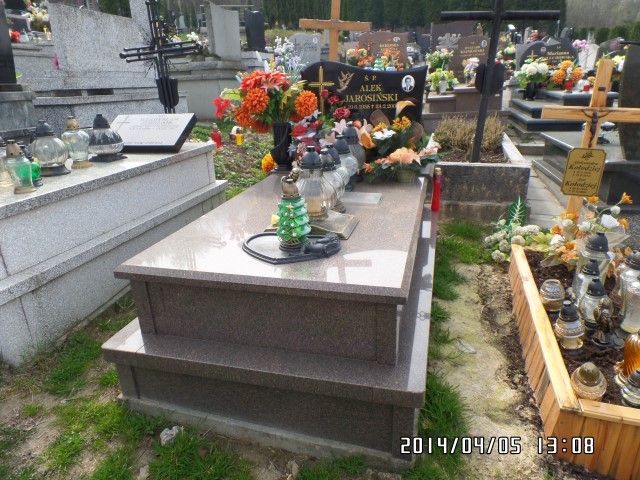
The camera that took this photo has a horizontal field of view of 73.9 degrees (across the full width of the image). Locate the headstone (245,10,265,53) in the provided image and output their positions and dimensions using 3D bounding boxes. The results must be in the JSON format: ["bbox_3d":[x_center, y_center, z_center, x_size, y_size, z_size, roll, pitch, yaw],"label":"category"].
[{"bbox_3d":[-1.019,-3.190,6.513,0.100,0.560,0.701,3,23,16],"label":"headstone"}]

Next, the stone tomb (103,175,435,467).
[{"bbox_3d":[0.004,0.092,2.310,1.185,0.540,1.933,3,22,15],"label":"stone tomb"}]

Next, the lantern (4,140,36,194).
[{"bbox_3d":[-1.538,-0.373,2.165,0.125,0.259,0.125,3,22,15],"label":"lantern"}]

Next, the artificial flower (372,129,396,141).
[{"bbox_3d":[0.399,-0.652,2.630,0.140,0.070,0.110,3,22,15],"label":"artificial flower"}]

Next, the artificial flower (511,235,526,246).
[{"bbox_3d":[1.372,0.004,2.934,0.100,0.085,0.095,3,22,15],"label":"artificial flower"}]

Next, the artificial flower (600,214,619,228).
[{"bbox_3d":[1.876,-0.120,2.755,0.115,0.090,0.105,3,22,15],"label":"artificial flower"}]

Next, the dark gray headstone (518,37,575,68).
[{"bbox_3d":[3.636,-2.839,6.753,0.839,0.682,0.120,3,23,16],"label":"dark gray headstone"}]

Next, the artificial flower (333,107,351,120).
[{"bbox_3d":[0.136,-0.798,2.684,0.112,0.085,0.090,3,22,15],"label":"artificial flower"}]

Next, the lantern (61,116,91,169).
[{"bbox_3d":[-1.417,-0.567,2.472,0.146,0.288,0.146,3,22,15],"label":"lantern"}]

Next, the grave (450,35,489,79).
[{"bbox_3d":[2.356,-2.816,6.653,0.553,0.647,0.120,3,23,16],"label":"grave"}]

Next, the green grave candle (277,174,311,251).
[{"bbox_3d":[-0.119,-0.111,1.708,0.141,0.286,0.141,3,22,15],"label":"green grave candle"}]

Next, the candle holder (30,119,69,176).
[{"bbox_3d":[-1.484,-0.505,2.327,0.181,0.285,0.181,3,22,15],"label":"candle holder"}]

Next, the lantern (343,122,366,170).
[{"bbox_3d":[0.207,-0.528,2.608,0.151,0.359,0.151,3,23,16],"label":"lantern"}]

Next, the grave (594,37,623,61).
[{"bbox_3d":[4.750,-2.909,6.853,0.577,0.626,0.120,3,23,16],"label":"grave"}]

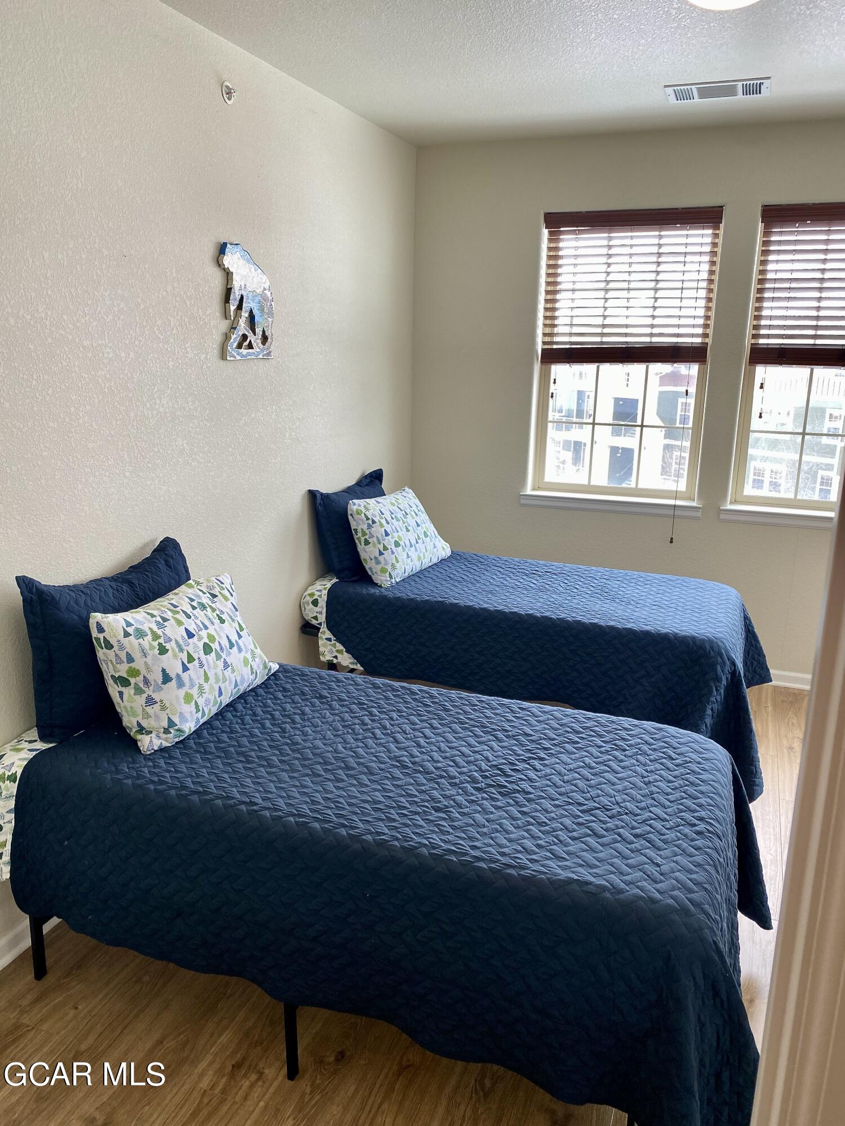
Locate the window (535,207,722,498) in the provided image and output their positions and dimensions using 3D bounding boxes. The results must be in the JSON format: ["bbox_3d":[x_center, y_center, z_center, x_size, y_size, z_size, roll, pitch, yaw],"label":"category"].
[{"bbox_3d":[1.077,-1.109,4.596,0.919,1.501,0.100,7,16,20],"label":"window"}]

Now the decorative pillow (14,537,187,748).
[{"bbox_3d":[-0.937,0.201,2.627,0.150,0.460,0.670,-1,13,25],"label":"decorative pillow"}]

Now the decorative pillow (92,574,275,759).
[{"bbox_3d":[-0.704,0.260,2.597,0.160,0.410,0.640,-22,3,28],"label":"decorative pillow"}]

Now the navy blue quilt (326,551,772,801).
[{"bbox_3d":[0.616,0.408,3.966,1.886,0.627,1.036,7,16,20],"label":"navy blue quilt"}]

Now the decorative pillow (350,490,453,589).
[{"bbox_3d":[-0.104,-0.164,4.234,0.160,0.430,0.660,-28,0,29],"label":"decorative pillow"}]

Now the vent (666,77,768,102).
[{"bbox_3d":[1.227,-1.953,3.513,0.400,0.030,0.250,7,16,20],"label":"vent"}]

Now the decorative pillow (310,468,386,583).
[{"bbox_3d":[-0.296,-0.206,4.240,0.140,0.450,0.680,-7,10,28],"label":"decorative pillow"}]

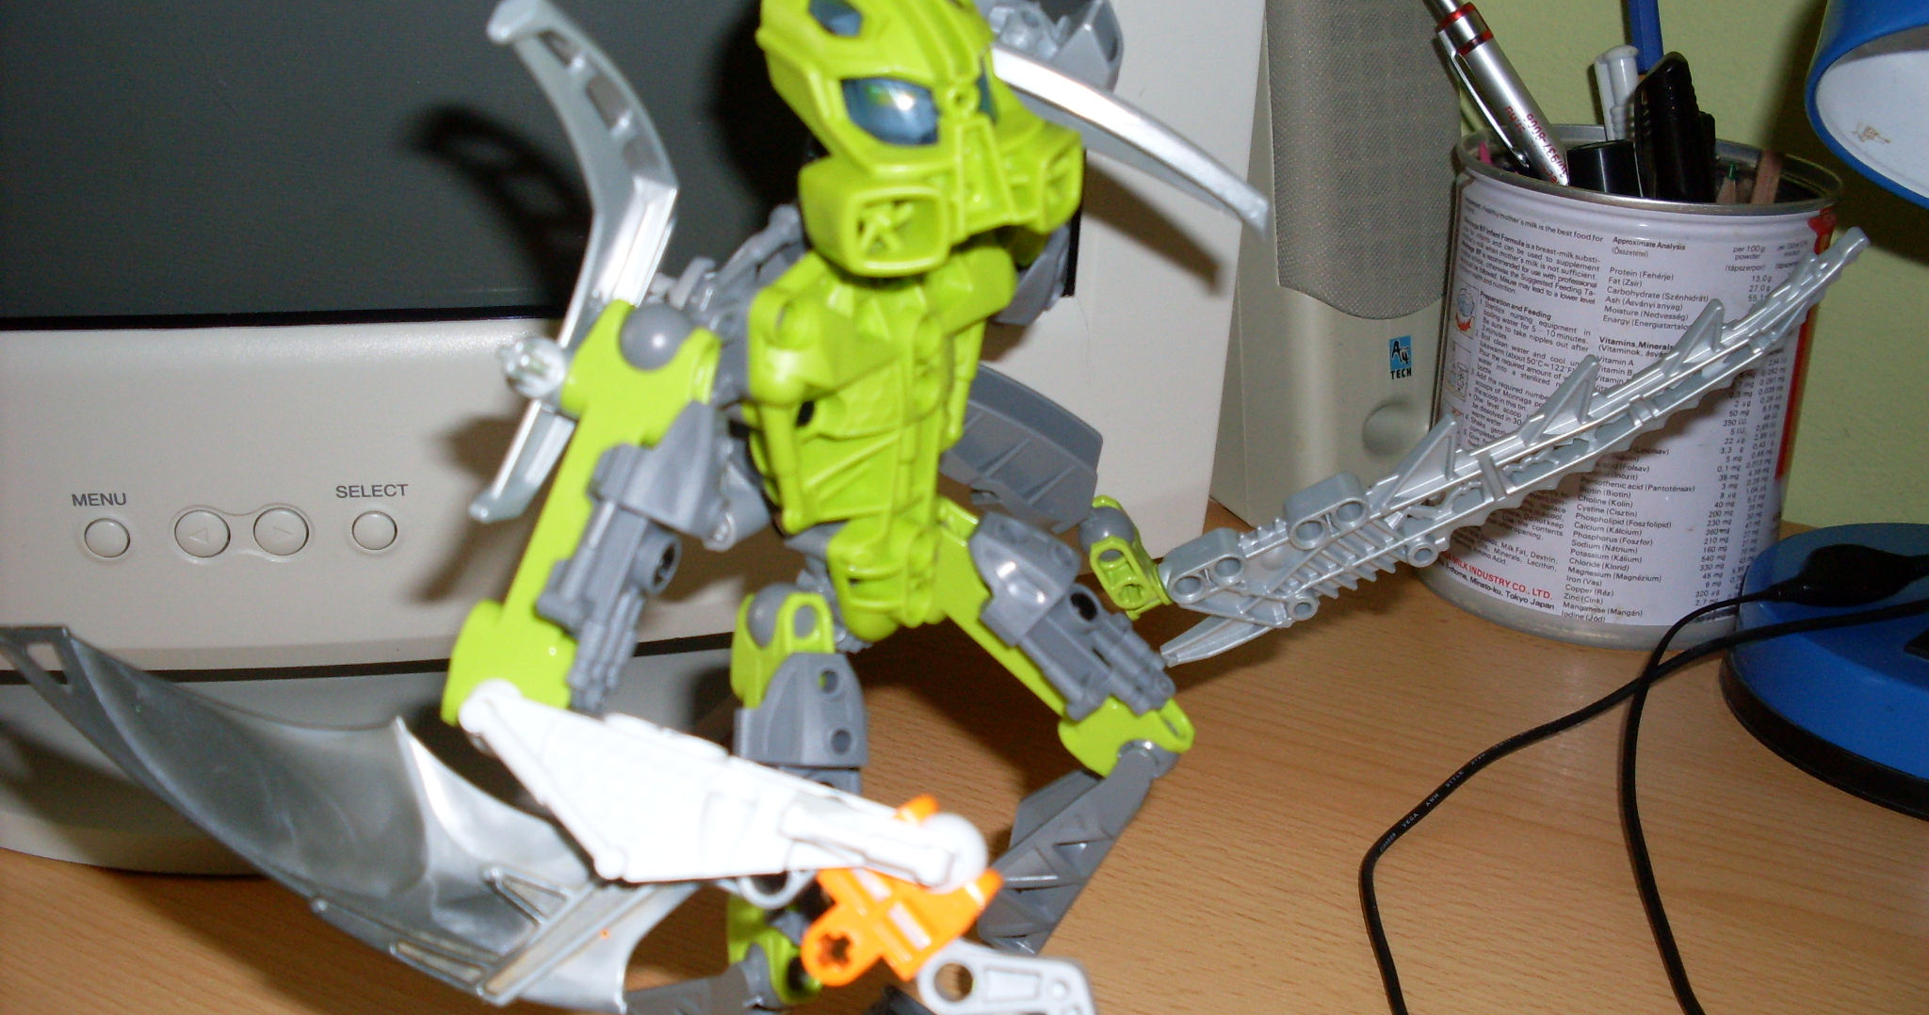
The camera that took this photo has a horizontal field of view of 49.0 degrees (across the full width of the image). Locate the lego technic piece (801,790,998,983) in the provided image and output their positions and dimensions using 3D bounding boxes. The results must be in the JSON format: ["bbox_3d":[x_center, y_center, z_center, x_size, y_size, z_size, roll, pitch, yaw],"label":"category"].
[{"bbox_3d":[-0.008,0.050,0.275,0.027,0.019,0.012,-40,-3,6],"label":"lego technic piece"}]

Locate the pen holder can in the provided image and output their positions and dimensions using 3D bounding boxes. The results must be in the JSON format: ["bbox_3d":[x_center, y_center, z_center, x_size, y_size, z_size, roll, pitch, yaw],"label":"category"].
[{"bbox_3d":[0.186,-0.037,0.606,0.103,0.124,0.103,2,22,0],"label":"pen holder can"}]

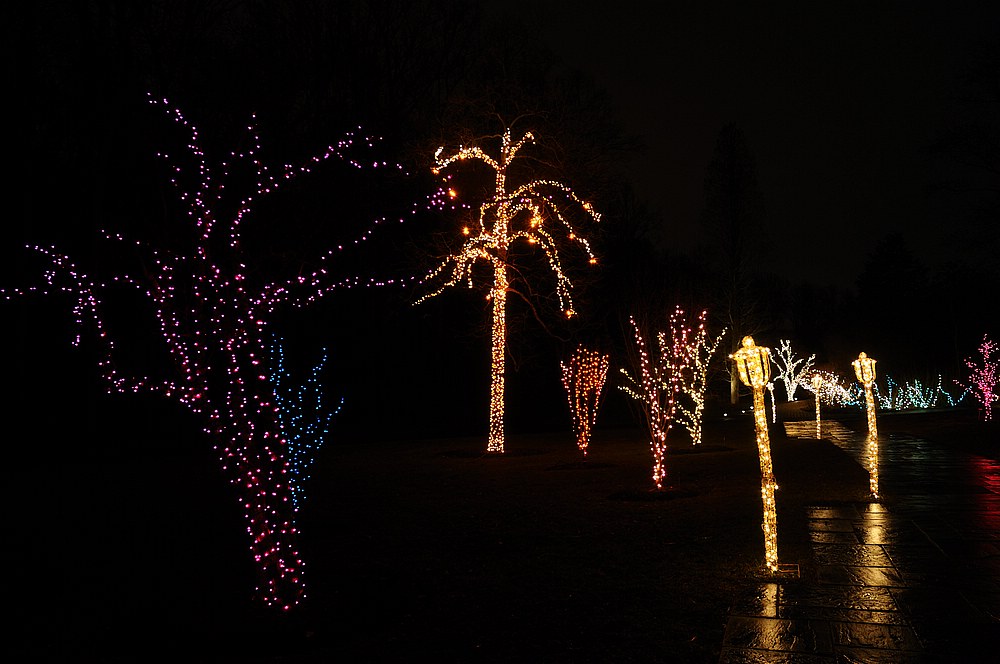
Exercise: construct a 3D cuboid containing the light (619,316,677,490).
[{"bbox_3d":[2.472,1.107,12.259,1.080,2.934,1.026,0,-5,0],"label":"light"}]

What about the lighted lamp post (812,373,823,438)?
[{"bbox_3d":[10.218,2.370,24.188,0.355,2.122,0.355,0,-5,0],"label":"lighted lamp post"}]

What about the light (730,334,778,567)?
[{"bbox_3d":[2.314,1.088,6.762,0.361,2.101,0.343,-3,-5,0],"label":"light"}]

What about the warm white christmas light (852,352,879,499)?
[{"bbox_3d":[5.528,1.405,11.322,0.370,2.192,0.363,-1,-5,0],"label":"warm white christmas light"}]

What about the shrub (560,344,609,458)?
[{"bbox_3d":[1.938,1.630,17.280,1.107,2.688,1.052,0,-5,0],"label":"shrub"}]

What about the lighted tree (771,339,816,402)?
[{"bbox_3d":[17.556,2.334,44.956,2.881,3.898,2.593,0,-5,0],"label":"lighted tree"}]

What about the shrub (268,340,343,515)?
[{"bbox_3d":[-2.538,1.234,9.865,0.975,2.302,0.877,0,-5,0],"label":"shrub"}]

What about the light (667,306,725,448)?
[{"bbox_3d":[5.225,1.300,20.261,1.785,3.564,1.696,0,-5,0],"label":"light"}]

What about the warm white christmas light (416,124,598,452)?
[{"bbox_3d":[0.217,-1.123,19.419,4.771,8.515,4.294,0,-5,0],"label":"warm white christmas light"}]

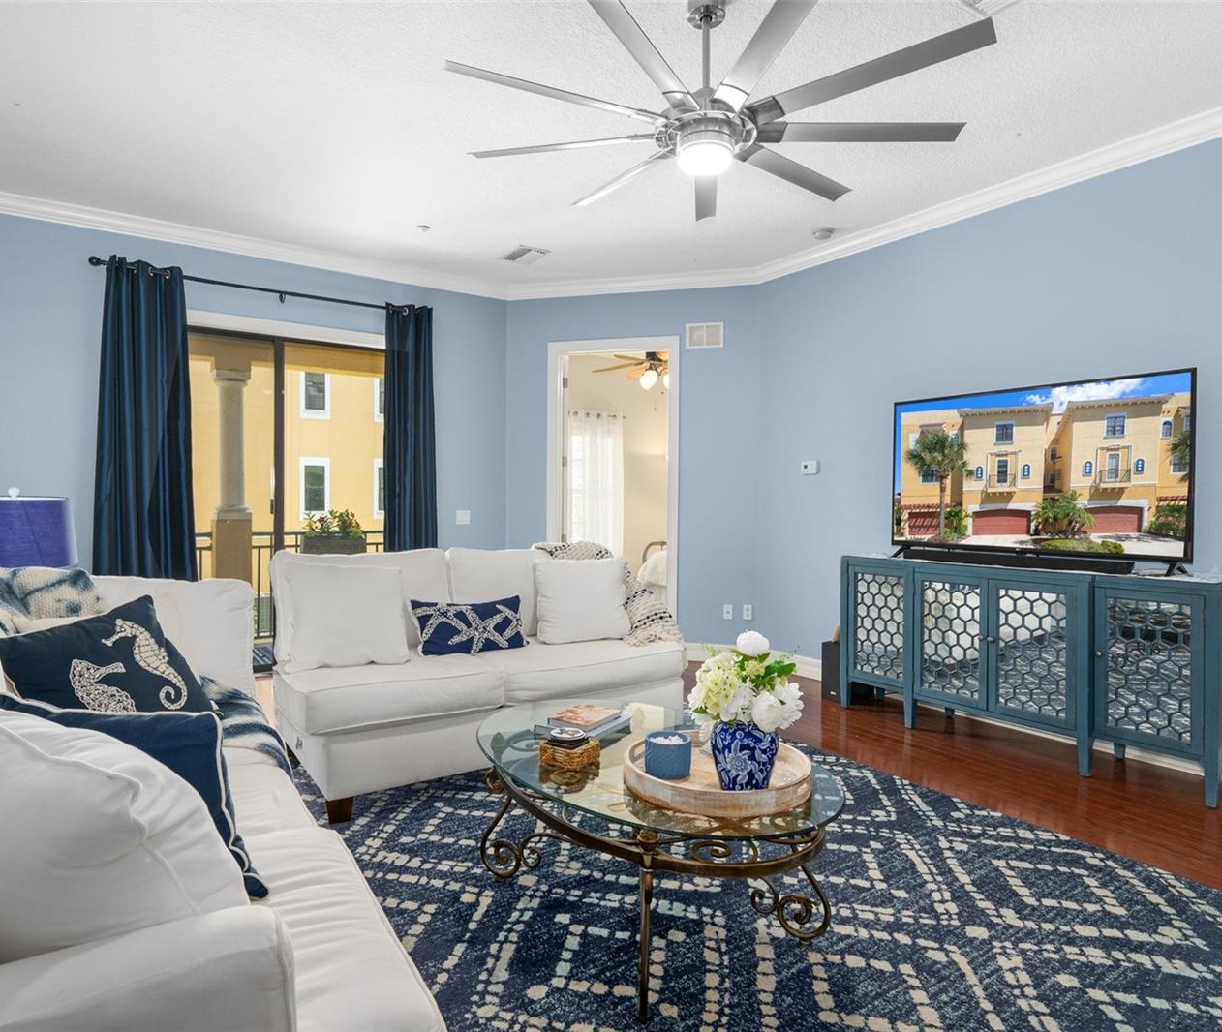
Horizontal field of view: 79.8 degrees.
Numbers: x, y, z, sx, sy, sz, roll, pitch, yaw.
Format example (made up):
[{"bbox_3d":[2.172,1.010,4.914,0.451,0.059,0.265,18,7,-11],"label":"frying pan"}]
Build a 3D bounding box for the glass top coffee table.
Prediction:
[{"bbox_3d":[0.094,0.967,2.276,0.916,0.502,1.337,-1,1,-35],"label":"glass top coffee table"}]

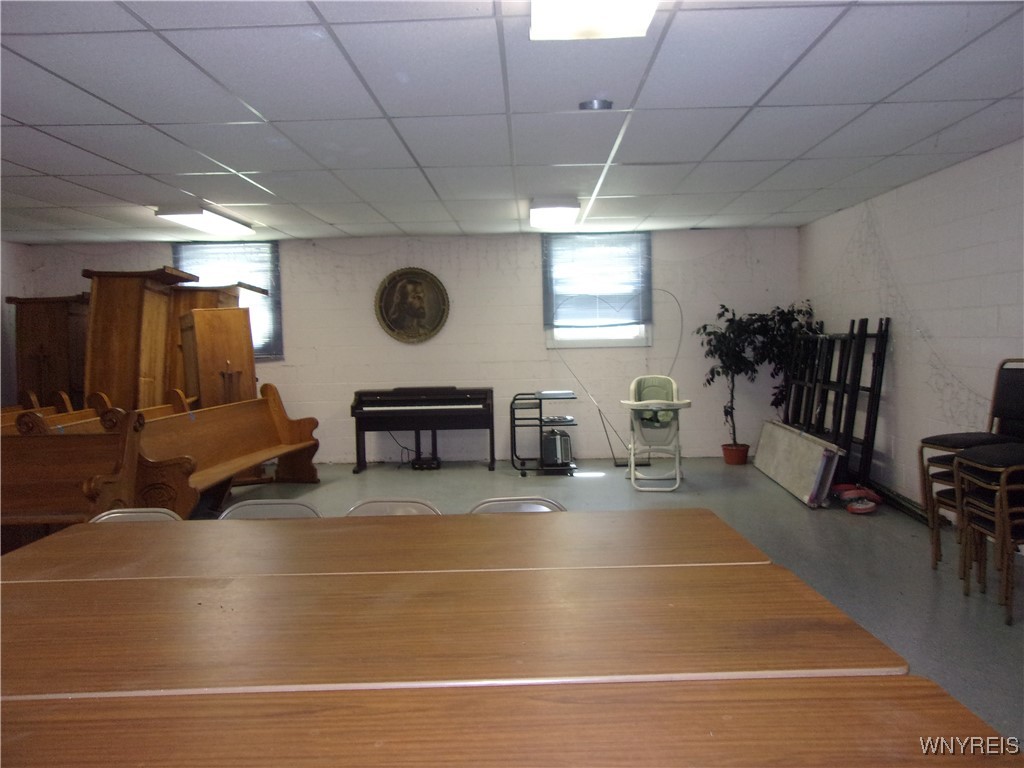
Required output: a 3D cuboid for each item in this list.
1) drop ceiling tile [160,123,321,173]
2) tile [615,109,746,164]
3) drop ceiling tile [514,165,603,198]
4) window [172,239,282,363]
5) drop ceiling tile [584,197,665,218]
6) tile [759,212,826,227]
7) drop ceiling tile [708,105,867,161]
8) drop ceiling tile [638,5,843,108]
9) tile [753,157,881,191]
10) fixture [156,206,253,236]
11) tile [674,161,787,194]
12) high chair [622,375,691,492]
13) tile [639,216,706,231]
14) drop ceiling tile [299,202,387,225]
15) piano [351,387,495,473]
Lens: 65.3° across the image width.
[{"bbox_3d":[-1.519,-1.359,4.633,0.605,0.020,1.210,-1,3,1],"label":"drop ceiling tile"},{"bbox_3d":[0.915,-1.413,4.576,0.605,0.025,1.212,-1,3,2],"label":"tile"},{"bbox_3d":[0.332,-1.469,5.820,0.605,0.020,1.209,-1,3,1],"label":"drop ceiling tile"},{"bbox_3d":[-3.113,-0.900,8.764,1.180,1.310,0.100,-1,3,2],"label":"window"},{"bbox_3d":[0.970,-1.554,7.022,0.605,0.020,1.209,-1,3,1],"label":"drop ceiling tile"},{"bbox_3d":[2.819,-1.674,8.148,0.604,0.020,1.091,-1,3,1],"label":"tile"},{"bbox_3d":[1.522,-1.434,4.583,0.604,0.020,1.213,-1,3,1],"label":"drop ceiling tile"},{"bbox_3d":[0.886,-1.349,3.379,0.604,0.020,1.213,-1,3,1],"label":"drop ceiling tile"},{"bbox_3d":[2.158,-1.520,5.787,0.604,0.020,1.213,-1,3,1],"label":"tile"},{"bbox_3d":[-2.632,-1.434,7.005,0.370,0.085,1.230,-1,3,1],"label":"fixture"},{"bbox_3d":[1.558,-1.494,5.790,0.605,0.020,1.210,-1,3,1],"label":"tile"},{"bbox_3d":[1.281,0.410,7.128,0.580,0.980,0.660,-1,3,8],"label":"high chair"},{"bbox_3d":[1.607,-1.635,8.159,0.605,0.020,1.080,-1,3,1],"label":"tile"},{"bbox_3d":[-1.460,-1.513,7.075,0.605,0.025,1.212,-1,3,2],"label":"drop ceiling tile"},{"bbox_3d":[-0.919,0.466,8.468,1.450,0.850,0.500,-1,3,-1],"label":"piano"}]

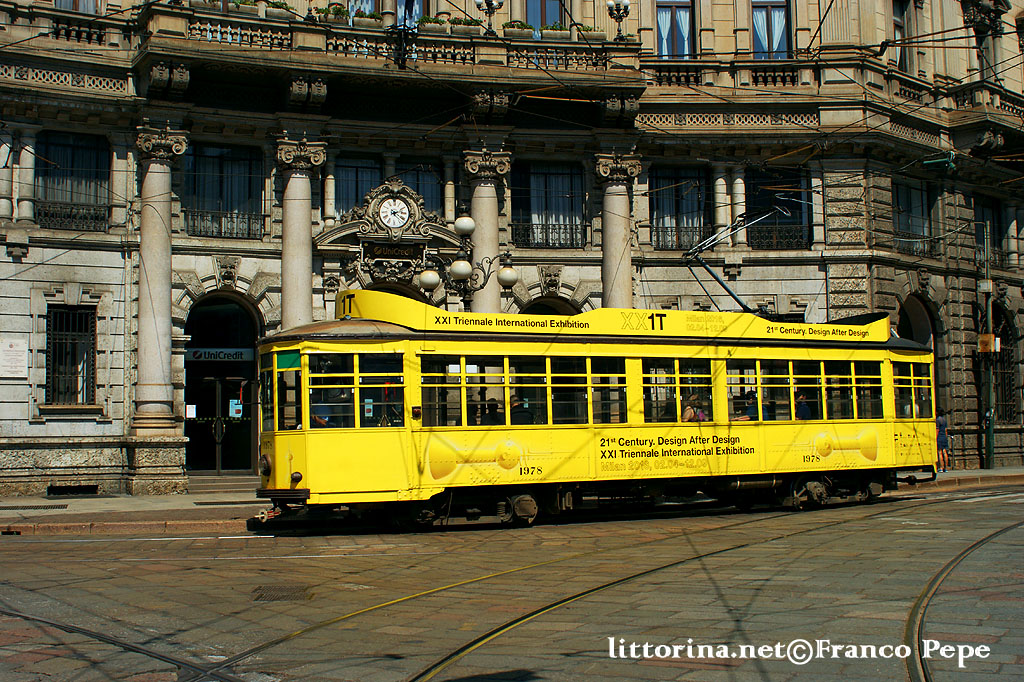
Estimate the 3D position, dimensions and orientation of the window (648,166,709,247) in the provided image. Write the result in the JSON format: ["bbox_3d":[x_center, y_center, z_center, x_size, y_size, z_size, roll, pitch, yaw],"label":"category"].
[{"bbox_3d":[4.269,-3.390,30.500,1.600,2.143,0.300,-1,-5,-4],"label":"window"}]

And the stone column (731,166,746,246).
[{"bbox_3d":[6.106,-3.621,32.152,0.430,2.180,0.430,-1,-5,-2],"label":"stone column"}]

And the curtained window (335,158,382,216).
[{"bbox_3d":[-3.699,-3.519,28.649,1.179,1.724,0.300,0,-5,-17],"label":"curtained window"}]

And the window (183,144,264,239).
[{"bbox_3d":[-6.641,-3.442,27.551,1.844,2.194,0.300,1,-5,-24],"label":"window"}]

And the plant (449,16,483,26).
[{"bbox_3d":[-1.178,-8.094,30.253,0.860,0.250,0.330,0,-5,-10],"label":"plant"}]

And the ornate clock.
[{"bbox_3d":[-2.763,-3.024,28.100,0.763,0.762,0.250,0,-5,-17],"label":"ornate clock"}]

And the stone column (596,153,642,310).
[{"bbox_3d":[2.806,-1.262,31.482,1.170,7.090,1.170,-1,-4,-6],"label":"stone column"}]

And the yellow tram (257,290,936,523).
[{"bbox_3d":[2.205,1.241,21.035,13.800,3.680,2.380,1,-5,-28],"label":"yellow tram"}]

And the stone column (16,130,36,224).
[{"bbox_3d":[-11.127,-3.747,27.368,0.440,2.150,0.440,1,-5,-26],"label":"stone column"}]

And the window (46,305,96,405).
[{"bbox_3d":[-10.174,0.312,27.582,1.120,2.300,0.250,1,-5,-26],"label":"window"}]

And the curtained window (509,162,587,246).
[{"bbox_3d":[0.963,-3.679,32.216,2.035,2.415,0.250,0,-4,-10],"label":"curtained window"}]

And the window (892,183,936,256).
[{"bbox_3d":[11.922,-3.632,35.463,2.439,2.255,0.250,3,-6,-43],"label":"window"}]

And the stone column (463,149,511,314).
[{"bbox_3d":[-0.702,-1.243,30.904,1.170,7.090,1.170,0,-4,-13],"label":"stone column"}]

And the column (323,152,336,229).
[{"bbox_3d":[-4.671,-3.855,30.567,0.359,1.970,0.360,0,-4,-18],"label":"column"}]

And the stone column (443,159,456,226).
[{"bbox_3d":[-1.600,-3.665,30.711,0.400,2.080,0.400,0,-5,-10],"label":"stone column"}]

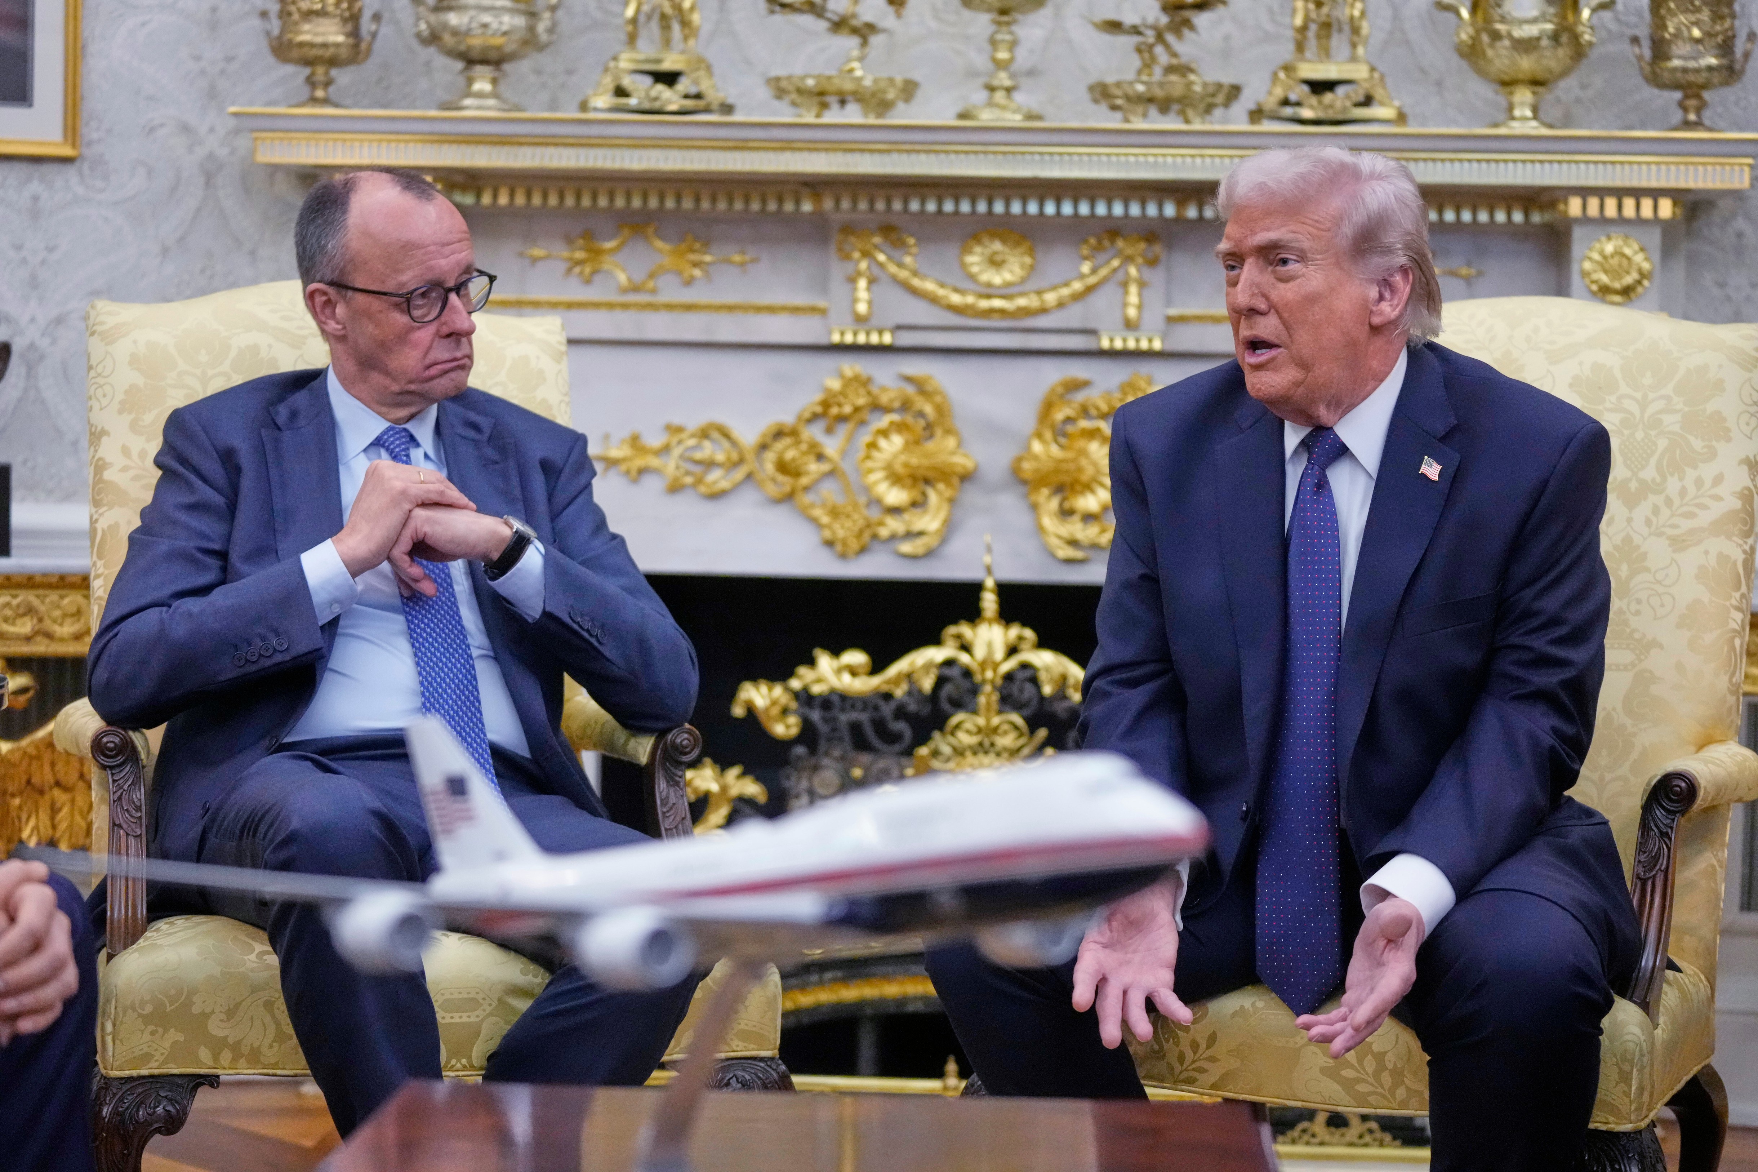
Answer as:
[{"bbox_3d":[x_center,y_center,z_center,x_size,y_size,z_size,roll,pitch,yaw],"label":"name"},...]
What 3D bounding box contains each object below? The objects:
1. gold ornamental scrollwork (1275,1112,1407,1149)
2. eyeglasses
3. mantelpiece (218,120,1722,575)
[{"bbox_3d":[0.609,0.713,4.500,0.166,0.054,0.020,1,1,2],"label":"gold ornamental scrollwork"},{"bbox_3d":[-0.513,-0.321,3.720,0.145,0.046,0.143,13,19,39],"label":"eyeglasses"},{"bbox_3d":[0.178,-0.285,4.870,2.140,0.720,0.330,1,1,2],"label":"mantelpiece"}]

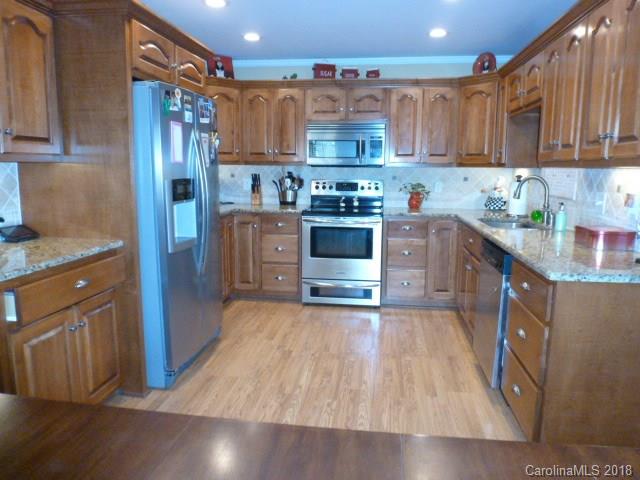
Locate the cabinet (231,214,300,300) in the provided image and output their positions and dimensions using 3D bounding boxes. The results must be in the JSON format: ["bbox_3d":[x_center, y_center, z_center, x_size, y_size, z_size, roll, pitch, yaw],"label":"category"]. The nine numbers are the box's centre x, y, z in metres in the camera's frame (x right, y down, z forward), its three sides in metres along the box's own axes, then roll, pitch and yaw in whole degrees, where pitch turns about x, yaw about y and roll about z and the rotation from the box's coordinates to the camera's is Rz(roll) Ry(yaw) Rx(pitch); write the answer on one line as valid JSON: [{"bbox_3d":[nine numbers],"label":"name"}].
[{"bbox_3d":[-0.483,0.132,4.597,0.678,0.855,0.610,2,9,8],"label":"cabinet"}]

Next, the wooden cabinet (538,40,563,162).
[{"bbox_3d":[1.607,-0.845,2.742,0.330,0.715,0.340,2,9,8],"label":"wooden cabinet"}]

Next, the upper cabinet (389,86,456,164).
[{"bbox_3d":[1.004,-1.111,4.409,0.650,0.738,0.342,2,9,8],"label":"upper cabinet"}]

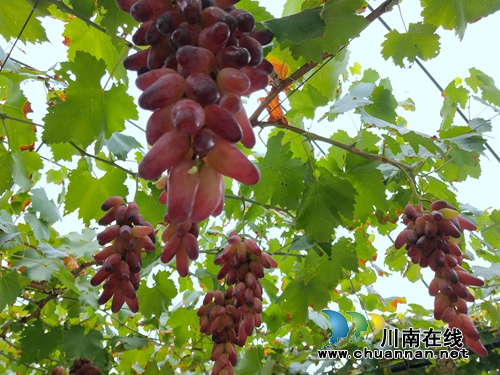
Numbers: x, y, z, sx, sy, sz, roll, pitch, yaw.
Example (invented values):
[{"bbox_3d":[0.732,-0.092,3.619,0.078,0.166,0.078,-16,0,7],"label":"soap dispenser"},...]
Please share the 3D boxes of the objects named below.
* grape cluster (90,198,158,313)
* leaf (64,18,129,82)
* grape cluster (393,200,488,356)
[{"bbox_3d":[-0.231,0.119,0.800,0.110,0.215,0.105,4,-29,-11],"label":"grape cluster"},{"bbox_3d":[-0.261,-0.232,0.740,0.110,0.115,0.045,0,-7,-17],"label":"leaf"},{"bbox_3d":[0.298,0.138,0.690,0.118,0.245,0.110,-17,-28,16],"label":"grape cluster"}]

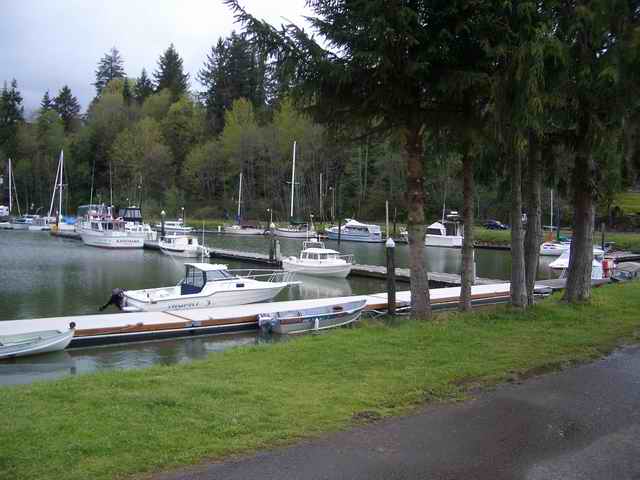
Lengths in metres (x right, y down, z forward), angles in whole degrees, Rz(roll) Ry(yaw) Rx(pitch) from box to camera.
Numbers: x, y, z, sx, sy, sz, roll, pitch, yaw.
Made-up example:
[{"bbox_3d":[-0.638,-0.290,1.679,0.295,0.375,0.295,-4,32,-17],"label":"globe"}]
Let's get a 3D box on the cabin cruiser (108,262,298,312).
[{"bbox_3d":[-4.285,1.932,26.149,8.000,2.200,2.500,-1,3,-31],"label":"cabin cruiser"}]

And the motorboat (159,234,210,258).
[{"bbox_3d":[-12.500,0.517,60.071,2.350,2.250,6.000,-2,3,-41],"label":"motorboat"}]

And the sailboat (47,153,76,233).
[{"bbox_3d":[-40.649,-7.371,101.755,2.800,13.000,8.500,-3,4,-44],"label":"sailboat"}]

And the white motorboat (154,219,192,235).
[{"bbox_3d":[-30.000,-2.844,132.995,8.400,3.000,2.900,1,3,32],"label":"white motorboat"}]

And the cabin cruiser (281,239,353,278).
[{"bbox_3d":[-0.050,1.166,41.783,2.300,2.450,6.200,-2,3,-38],"label":"cabin cruiser"}]

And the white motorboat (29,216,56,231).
[{"bbox_3d":[-48.461,-2.796,113.007,6.800,2.500,2.600,2,4,40],"label":"white motorboat"}]

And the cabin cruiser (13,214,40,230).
[{"bbox_3d":[-64.300,-3.512,141.975,8.000,3.800,3.000,2,3,37],"label":"cabin cruiser"}]

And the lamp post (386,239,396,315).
[{"bbox_3d":[2.796,1.389,25.306,0.340,3.050,0.340,0,3,0],"label":"lamp post"}]

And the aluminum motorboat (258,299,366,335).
[{"bbox_3d":[-0.232,2.686,23.070,4.100,0.950,1.450,-2,3,-29],"label":"aluminum motorboat"}]

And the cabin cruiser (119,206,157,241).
[{"bbox_3d":[-22.893,-1.887,79.008,3.100,4.200,9.000,-2,4,-36],"label":"cabin cruiser"}]

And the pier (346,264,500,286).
[{"bbox_3d":[5.735,2.188,36.562,2.100,0.550,11.000,-2,4,-38],"label":"pier"}]

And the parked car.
[{"bbox_3d":[23.867,-2.068,87.009,1.760,1.480,4.350,-2,3,-29],"label":"parked car"}]

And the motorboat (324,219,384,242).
[{"bbox_3d":[4.300,-1.346,91.522,3.100,3.600,9.500,-2,3,-44],"label":"motorboat"}]

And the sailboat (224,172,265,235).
[{"bbox_3d":[-14.300,-6.831,122.823,9.200,12.000,2.900,2,3,41],"label":"sailboat"}]

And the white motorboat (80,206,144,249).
[{"bbox_3d":[-24.200,-1.441,75.504,3.800,5.300,11.500,-2,3,-35],"label":"white motorboat"}]

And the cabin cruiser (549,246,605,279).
[{"bbox_3d":[15.289,1.365,38.422,2.100,2.000,5.200,3,4,44],"label":"cabin cruiser"}]

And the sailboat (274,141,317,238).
[{"bbox_3d":[-3.097,-6.087,81.795,2.600,12.500,7.800,-3,4,-44],"label":"sailboat"}]

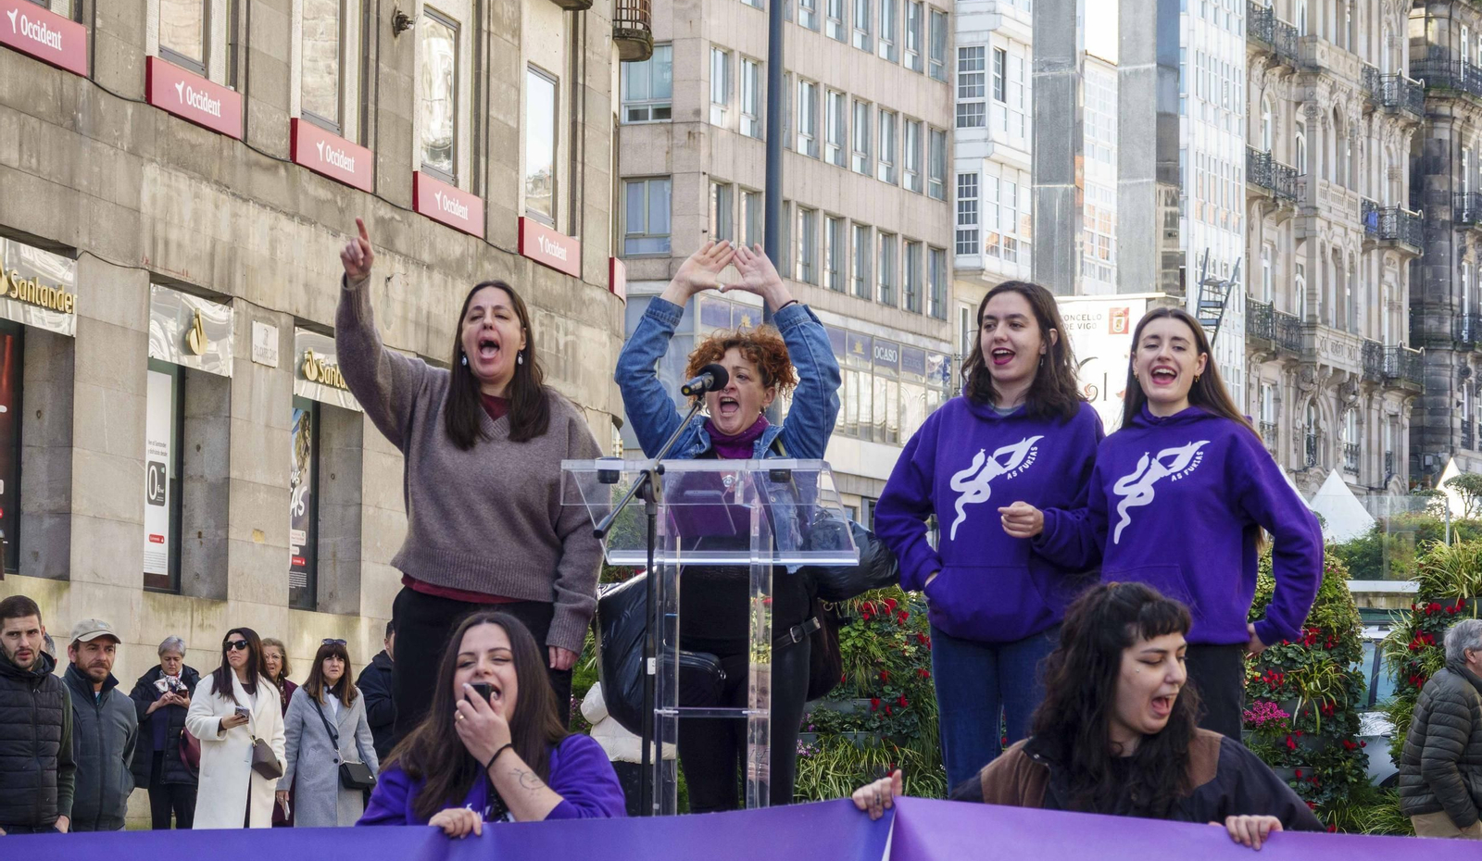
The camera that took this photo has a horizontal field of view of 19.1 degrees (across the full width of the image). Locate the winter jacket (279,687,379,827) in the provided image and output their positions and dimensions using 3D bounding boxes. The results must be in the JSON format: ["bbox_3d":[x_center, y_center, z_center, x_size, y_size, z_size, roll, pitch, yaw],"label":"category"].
[{"bbox_3d":[-2.296,1.932,24.463,0.520,1.020,0.320,1,-4,-8],"label":"winter jacket"}]

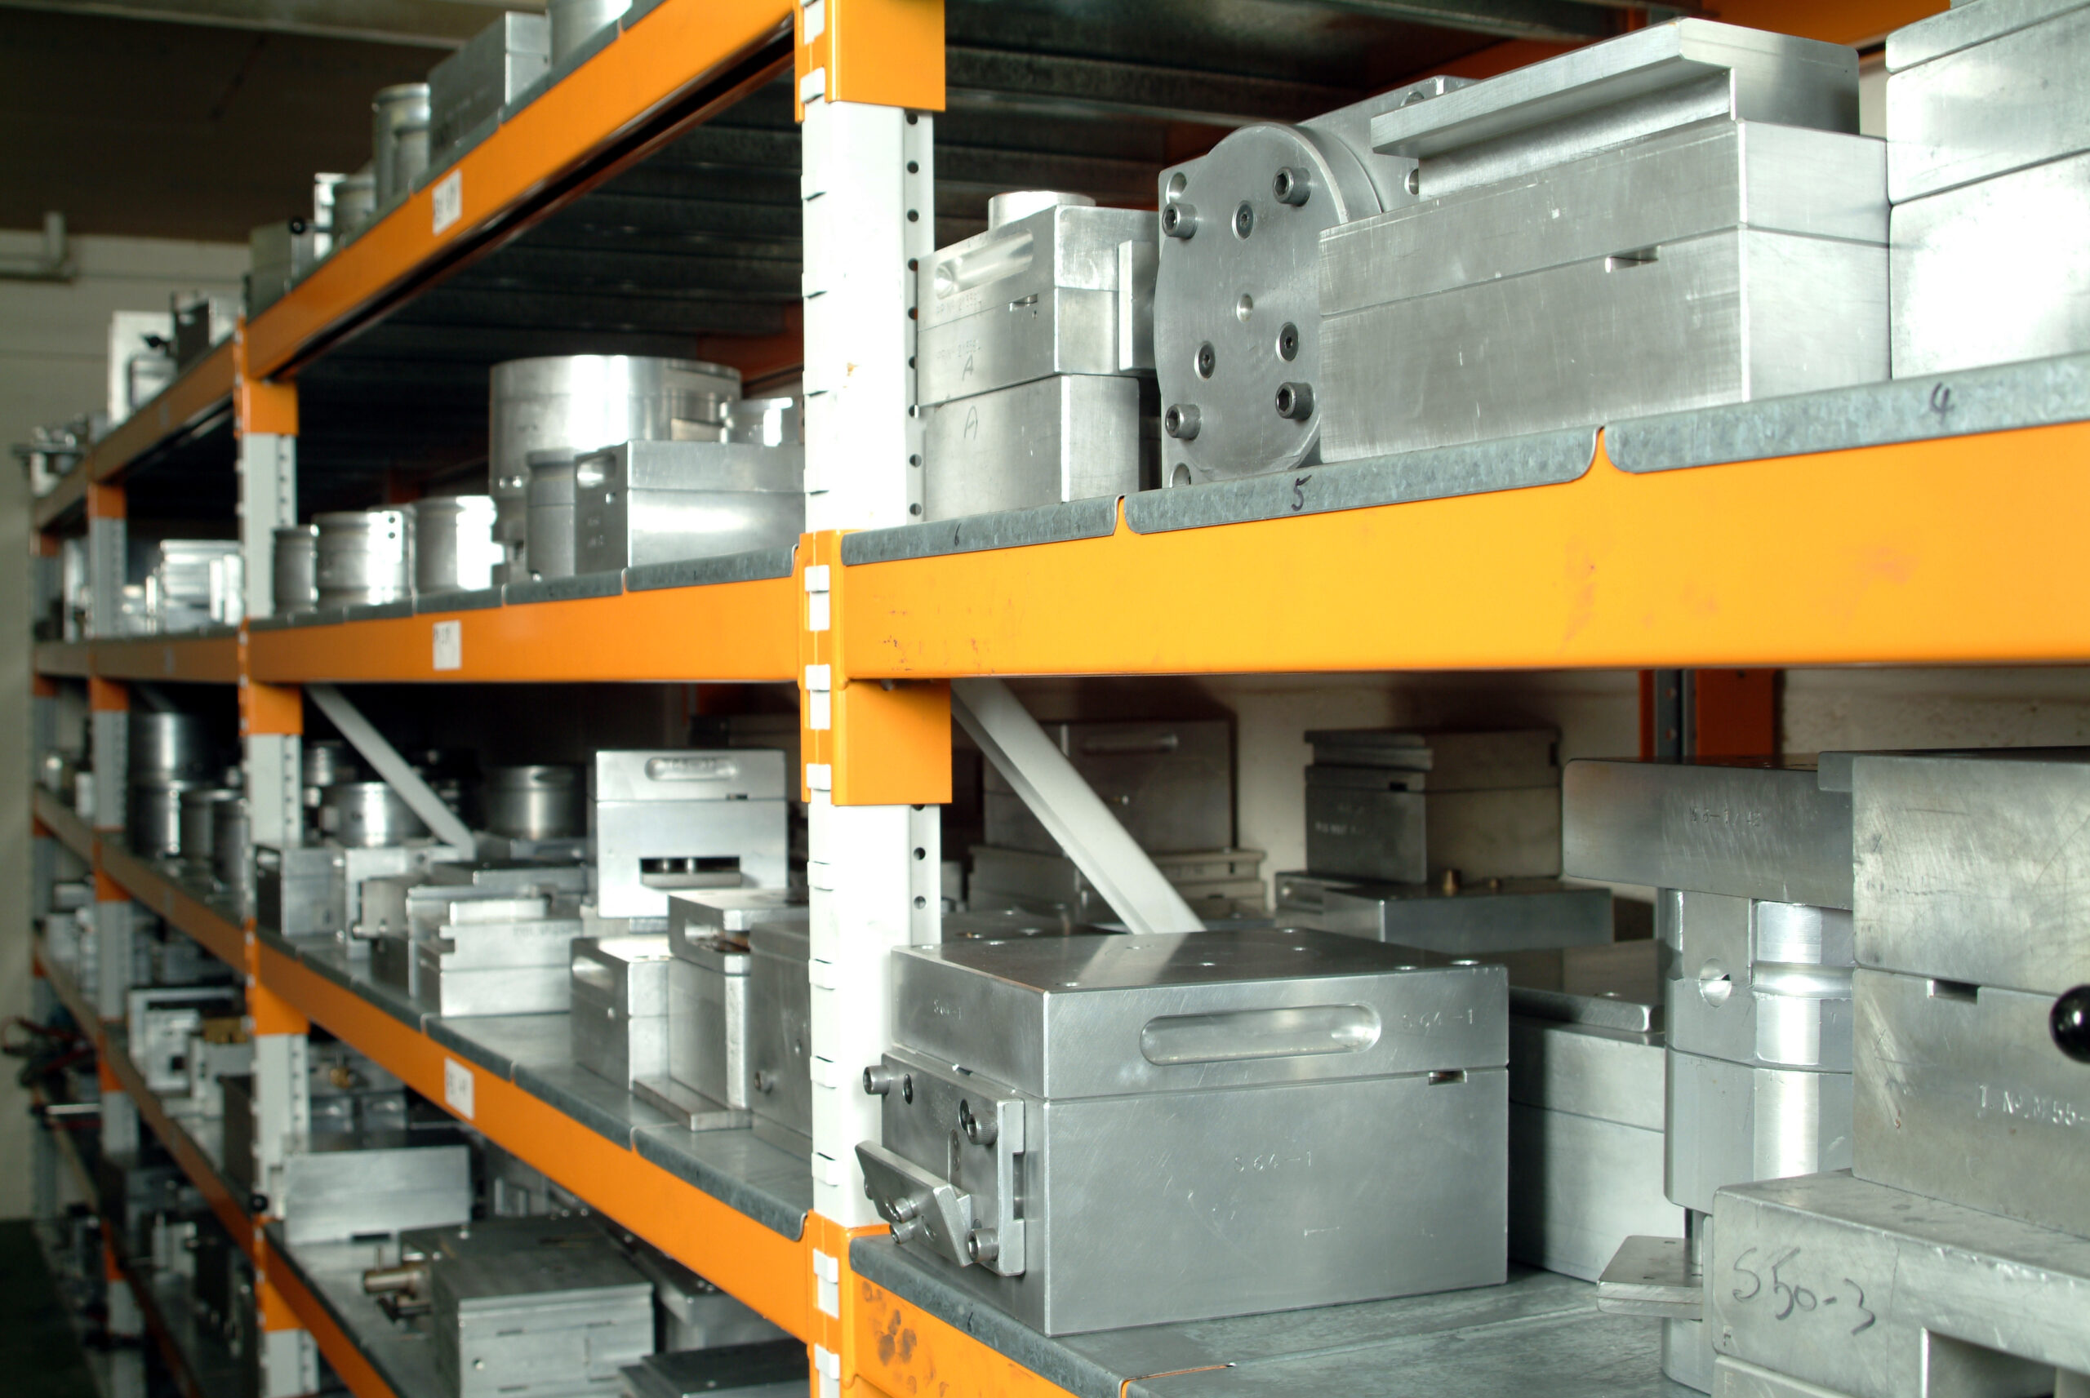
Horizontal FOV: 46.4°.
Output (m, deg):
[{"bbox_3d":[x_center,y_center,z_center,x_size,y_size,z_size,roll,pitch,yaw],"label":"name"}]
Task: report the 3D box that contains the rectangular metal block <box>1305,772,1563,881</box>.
[{"bbox_3d":[0.268,0.090,1.697,0.111,0.061,0.142,-1,1,-27],"label":"rectangular metal block"}]

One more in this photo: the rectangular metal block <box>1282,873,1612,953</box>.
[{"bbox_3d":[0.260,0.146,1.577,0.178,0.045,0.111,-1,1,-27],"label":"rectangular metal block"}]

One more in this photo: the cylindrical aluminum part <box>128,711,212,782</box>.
[{"bbox_3d":[-1.461,0.080,4.081,0.126,0.108,0.126,-1,1,-27],"label":"cylindrical aluminum part"}]

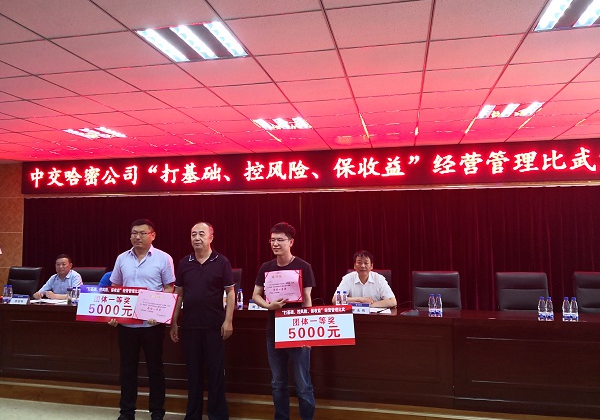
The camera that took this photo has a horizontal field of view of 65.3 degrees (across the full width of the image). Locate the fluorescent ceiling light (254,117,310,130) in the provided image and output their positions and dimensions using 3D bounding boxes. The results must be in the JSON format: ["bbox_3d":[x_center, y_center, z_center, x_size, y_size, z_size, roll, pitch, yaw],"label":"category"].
[{"bbox_3d":[-0.197,-1.014,5.379,0.580,0.060,0.570,-1,-3,12],"label":"fluorescent ceiling light"}]

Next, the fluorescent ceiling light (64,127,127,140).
[{"bbox_3d":[-2.544,-0.981,5.880,0.580,0.060,0.570,-1,-3,12],"label":"fluorescent ceiling light"}]

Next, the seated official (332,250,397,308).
[{"bbox_3d":[0.674,1.054,4.780,0.620,1.300,0.720,-1,-3,12],"label":"seated official"}]

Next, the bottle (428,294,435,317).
[{"bbox_3d":[1.159,0.834,4.110,0.061,0.205,0.061,-1,-3,12],"label":"bottle"}]

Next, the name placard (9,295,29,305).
[{"bbox_3d":[-2.937,0.944,4.942,0.210,0.098,0.075,-1,-3,12],"label":"name placard"}]

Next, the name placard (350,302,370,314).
[{"bbox_3d":[0.543,0.897,4.266,0.200,0.098,0.075,-1,-3,12],"label":"name placard"}]

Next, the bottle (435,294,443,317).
[{"bbox_3d":[1.218,0.833,4.109,0.061,0.205,0.061,-1,-3,12],"label":"bottle"}]

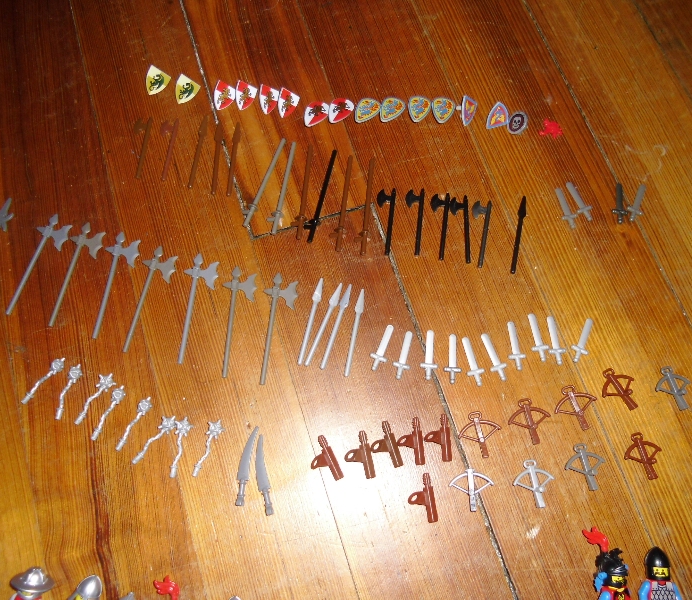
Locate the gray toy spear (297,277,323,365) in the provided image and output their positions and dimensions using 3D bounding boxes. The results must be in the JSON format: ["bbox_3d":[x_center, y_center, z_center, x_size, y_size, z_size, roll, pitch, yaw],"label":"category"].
[{"bbox_3d":[-0.021,0.013,0.387,0.006,0.004,0.059,11,70,4],"label":"gray toy spear"}]

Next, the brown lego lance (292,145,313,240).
[{"bbox_3d":[-0.029,-0.073,0.417,0.011,0.008,0.072,5,70,1],"label":"brown lego lance"}]

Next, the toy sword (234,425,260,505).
[{"bbox_3d":[-0.057,0.095,0.360,0.007,0.004,0.046,8,70,2],"label":"toy sword"}]

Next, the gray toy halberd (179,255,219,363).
[{"bbox_3d":[-0.093,0.005,0.387,0.022,0.005,0.072,5,71,1],"label":"gray toy halberd"}]

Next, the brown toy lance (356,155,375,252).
[{"bbox_3d":[0.014,-0.064,0.418,0.011,0.008,0.075,1,67,12],"label":"brown toy lance"}]

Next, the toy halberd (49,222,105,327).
[{"bbox_3d":[-0.172,-0.017,0.397,0.023,0.004,0.073,10,70,3],"label":"toy halberd"}]

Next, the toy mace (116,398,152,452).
[{"bbox_3d":[-0.125,0.072,0.366,0.009,0.007,0.034,29,73,9],"label":"toy mace"}]

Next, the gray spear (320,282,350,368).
[{"bbox_3d":[-0.005,0.016,0.385,0.006,0.004,0.057,17,72,5],"label":"gray spear"}]

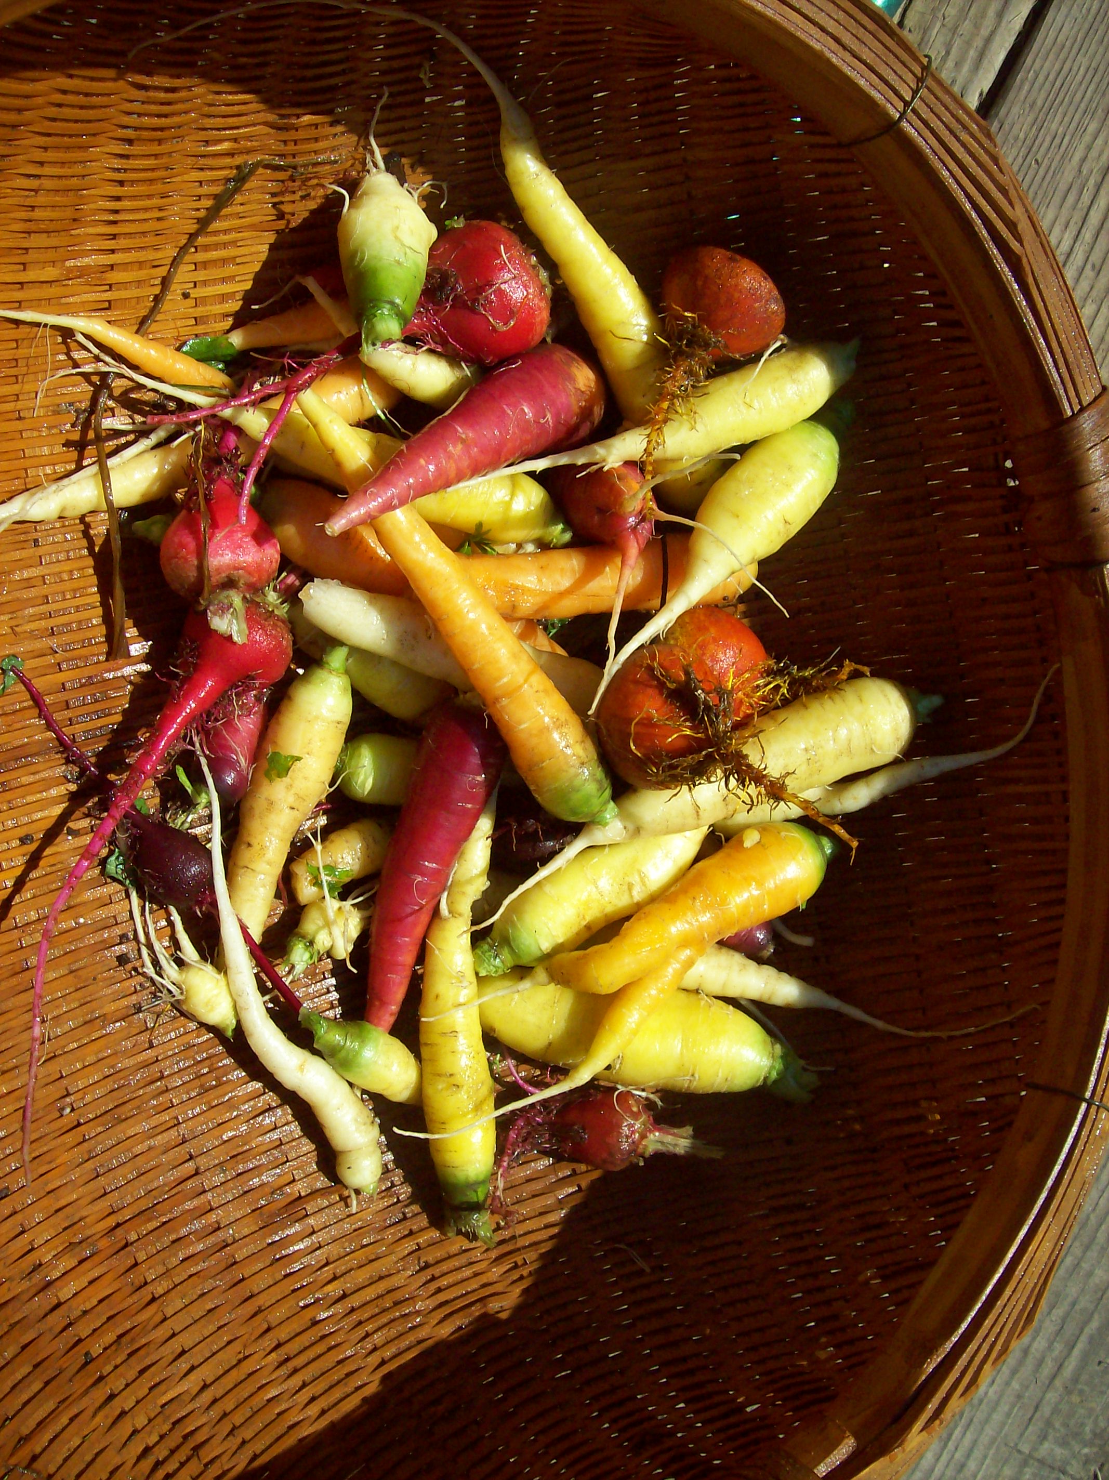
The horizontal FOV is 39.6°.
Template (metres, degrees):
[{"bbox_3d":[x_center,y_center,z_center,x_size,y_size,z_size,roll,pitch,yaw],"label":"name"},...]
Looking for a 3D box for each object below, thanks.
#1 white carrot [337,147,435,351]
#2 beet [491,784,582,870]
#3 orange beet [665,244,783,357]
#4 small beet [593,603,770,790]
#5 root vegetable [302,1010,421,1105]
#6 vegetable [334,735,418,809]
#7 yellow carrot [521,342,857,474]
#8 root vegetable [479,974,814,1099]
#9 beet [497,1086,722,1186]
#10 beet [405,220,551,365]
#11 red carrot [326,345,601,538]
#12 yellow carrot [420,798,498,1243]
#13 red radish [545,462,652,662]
[{"bbox_3d":[-0.060,-0.176,0.552,0.035,0.035,0.076,-2,93,0],"label":"white carrot"},{"bbox_3d":[-0.006,0.032,0.580,0.036,0.034,0.036,39,119,4],"label":"beet"},{"bbox_3d":[0.062,-0.162,0.568,0.045,0.044,0.044,27,98,3],"label":"orange beet"},{"bbox_3d":[0.046,-0.015,0.560,0.062,0.058,0.063,-9,125,-13],"label":"small beet"},{"bbox_3d":[-0.073,0.134,0.641,0.071,0.028,0.028,29,76,-10],"label":"root vegetable"},{"bbox_3d":[-0.045,0.013,0.578,0.075,0.027,0.027,2,84,0],"label":"vegetable"},{"bbox_3d":[0.053,-0.126,0.596,0.139,0.030,0.032,-19,100,-5],"label":"yellow carrot"},{"bbox_3d":[0.031,0.120,0.622,0.140,0.038,0.039,14,80,8],"label":"root vegetable"},{"bbox_3d":[0.024,0.166,0.642,0.093,0.032,0.038,2,76,3],"label":"beet"},{"bbox_3d":[-0.027,-0.165,0.568,0.051,0.051,0.052,-18,85,0],"label":"beet"},{"bbox_3d":[-0.035,-0.109,0.591,0.119,0.036,0.036,-29,101,-1],"label":"red carrot"},{"bbox_3d":[-0.034,0.104,0.572,0.030,0.029,0.167,3,92,0],"label":"yellow carrot"},{"bbox_3d":[0.016,-0.066,0.557,0.038,0.036,0.078,5,84,0],"label":"red radish"}]

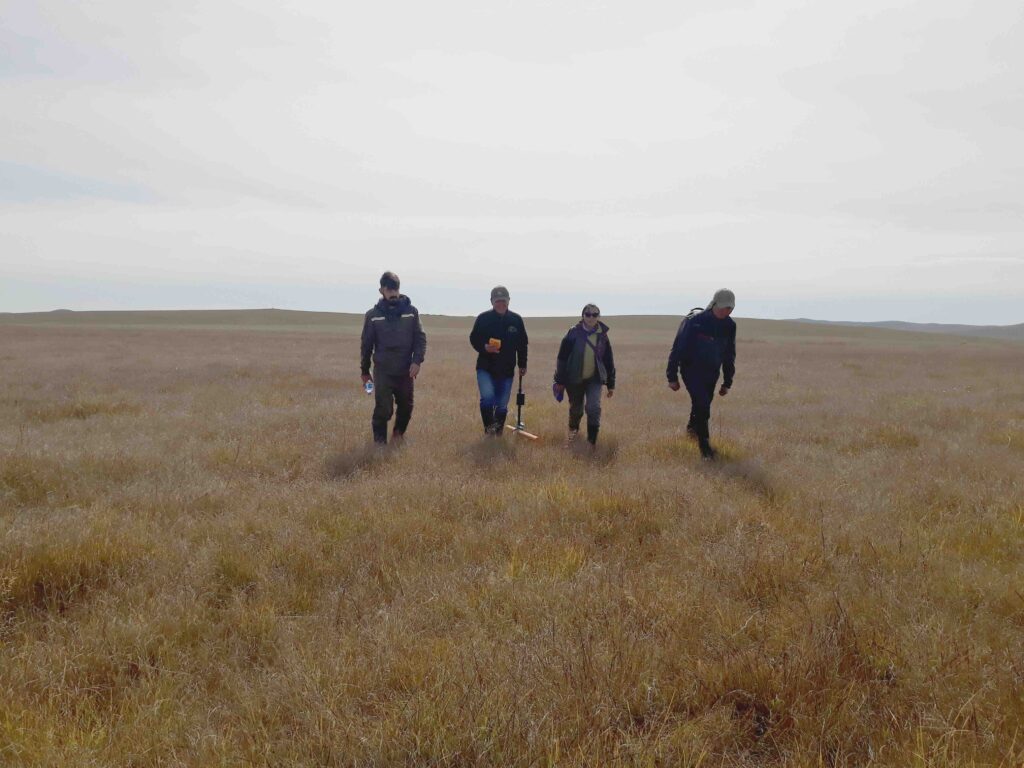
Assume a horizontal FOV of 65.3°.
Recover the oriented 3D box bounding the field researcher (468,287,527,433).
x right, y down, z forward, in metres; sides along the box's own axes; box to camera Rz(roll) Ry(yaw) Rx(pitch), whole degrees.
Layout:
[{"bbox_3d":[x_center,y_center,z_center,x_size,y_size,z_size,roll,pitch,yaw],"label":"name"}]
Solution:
[{"bbox_3d":[-0.144,-0.236,9.200,0.660,1.740,0.500,0,4,-3],"label":"field researcher"}]

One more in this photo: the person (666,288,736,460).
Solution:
[{"bbox_3d":[1.922,-0.096,8.100,0.640,1.720,0.750,-2,5,-20],"label":"person"}]

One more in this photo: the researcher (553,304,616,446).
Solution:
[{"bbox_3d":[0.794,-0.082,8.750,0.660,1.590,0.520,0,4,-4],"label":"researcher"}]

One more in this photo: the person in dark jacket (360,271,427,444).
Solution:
[{"bbox_3d":[-1.261,-0.245,8.500,0.680,1.870,0.580,-1,4,-9],"label":"person in dark jacket"}]

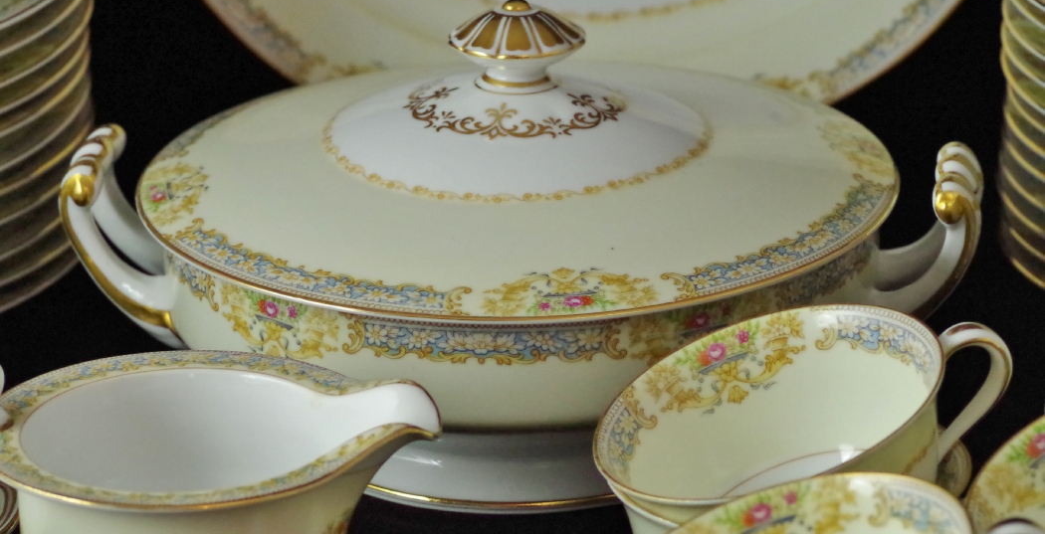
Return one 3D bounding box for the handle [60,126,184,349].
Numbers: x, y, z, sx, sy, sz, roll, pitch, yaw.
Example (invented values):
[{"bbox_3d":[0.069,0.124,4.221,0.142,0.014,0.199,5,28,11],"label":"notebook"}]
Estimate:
[{"bbox_3d":[-0.117,-0.011,1.338,0.038,0.053,0.062,1,21,7],"label":"handle"}]

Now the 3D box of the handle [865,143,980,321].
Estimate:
[{"bbox_3d":[0.117,-0.005,1.310,0.040,0.053,0.062,1,21,7],"label":"handle"}]

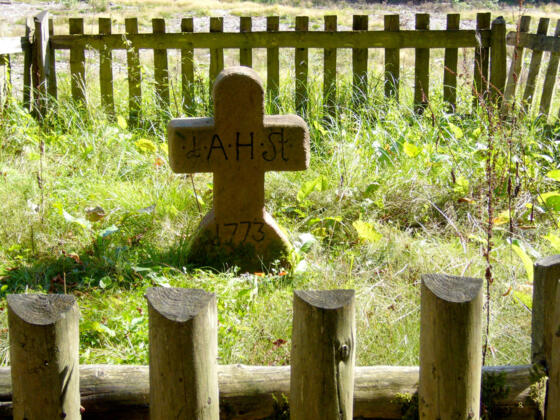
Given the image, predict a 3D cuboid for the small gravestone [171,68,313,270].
[{"bbox_3d":[-0.154,-0.159,3.994,0.533,0.790,0.200,0,12,0],"label":"small gravestone"}]

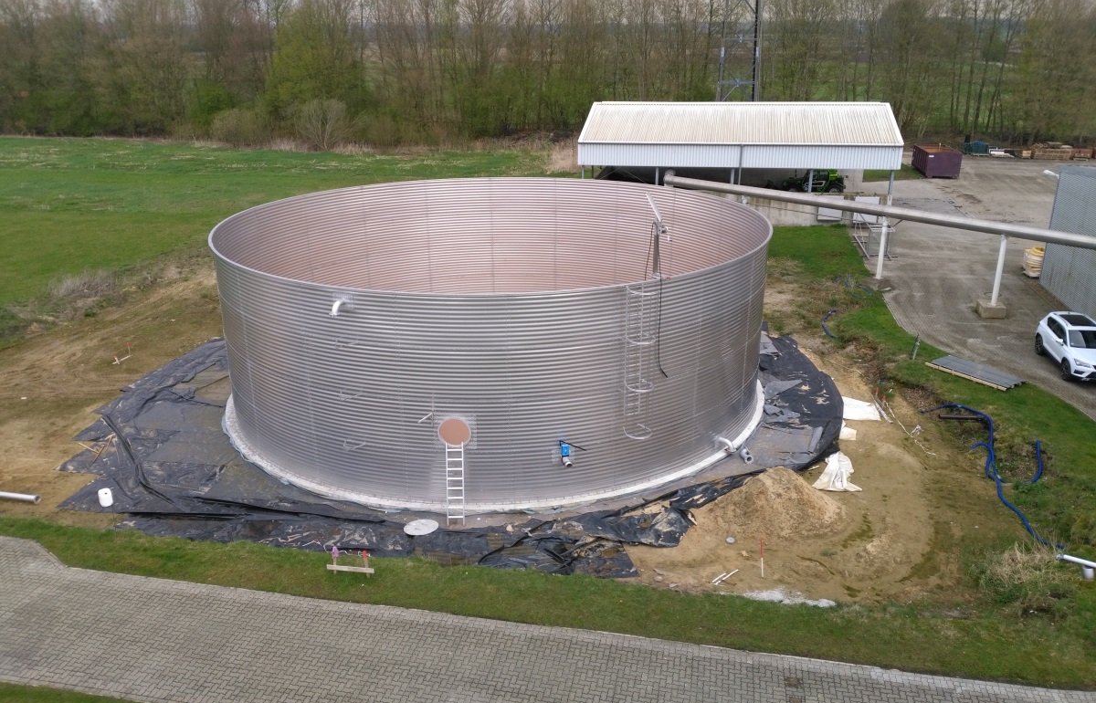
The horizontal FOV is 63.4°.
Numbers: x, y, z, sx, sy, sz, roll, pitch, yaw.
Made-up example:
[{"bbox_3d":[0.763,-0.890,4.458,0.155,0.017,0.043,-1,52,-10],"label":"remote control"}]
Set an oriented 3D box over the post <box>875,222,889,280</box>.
[{"bbox_3d":[15.619,-4.775,41.361,0.230,2.820,0.230,7,21,20],"label":"post"}]

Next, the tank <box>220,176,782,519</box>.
[{"bbox_3d":[-1.799,-1.770,31.265,18.500,5.870,18.500,-1,20,-3],"label":"tank"}]

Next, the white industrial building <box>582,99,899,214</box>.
[{"bbox_3d":[12.999,-14.175,62.634,19.980,6.780,14.000,3,20,8],"label":"white industrial building"}]

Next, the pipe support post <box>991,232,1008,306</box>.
[{"bbox_3d":[18.901,-3.398,37.040,0.230,3.030,0.230,10,22,26],"label":"pipe support post"}]

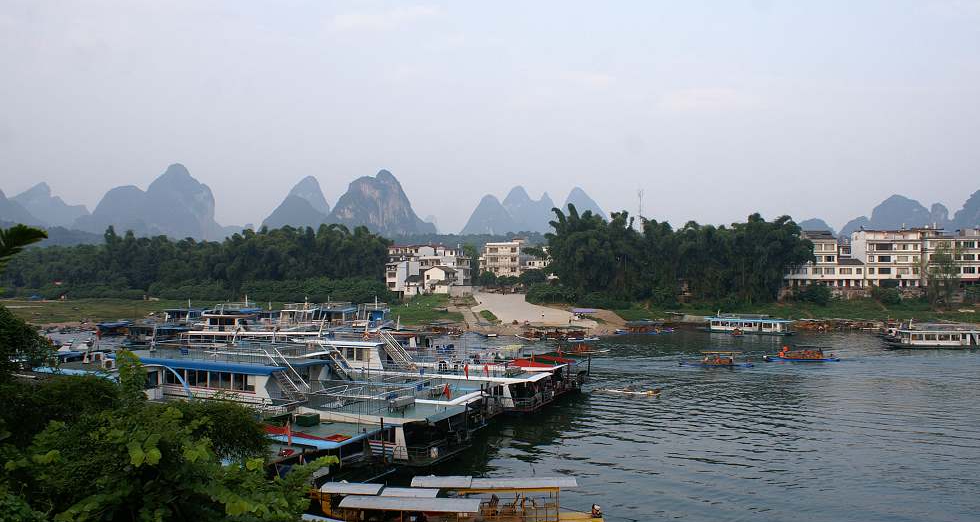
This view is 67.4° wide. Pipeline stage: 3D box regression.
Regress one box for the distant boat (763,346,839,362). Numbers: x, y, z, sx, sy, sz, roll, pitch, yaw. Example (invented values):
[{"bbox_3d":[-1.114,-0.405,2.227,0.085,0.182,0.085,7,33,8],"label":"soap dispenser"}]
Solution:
[{"bbox_3d":[42.400,12.497,99.800,10.200,2.200,2.100,0,0,1],"label":"distant boat"}]

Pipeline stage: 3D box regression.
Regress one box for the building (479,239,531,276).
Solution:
[{"bbox_3d":[5.000,0.472,250.000,14.500,14.200,11.000,0,0,0],"label":"building"}]

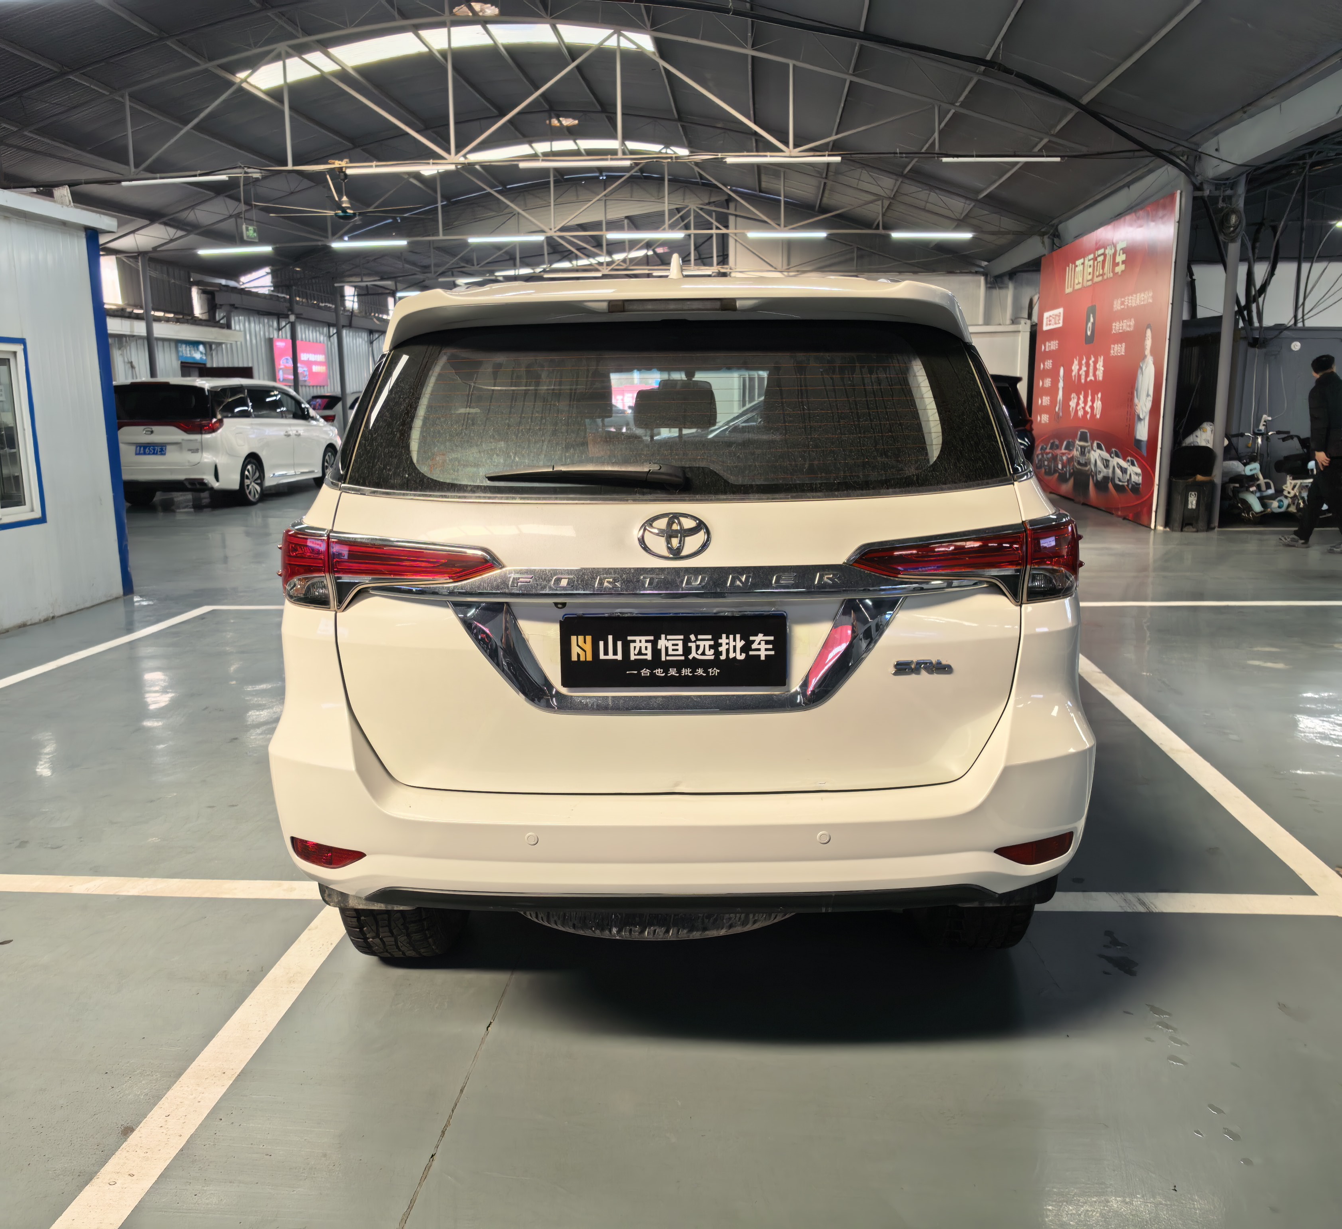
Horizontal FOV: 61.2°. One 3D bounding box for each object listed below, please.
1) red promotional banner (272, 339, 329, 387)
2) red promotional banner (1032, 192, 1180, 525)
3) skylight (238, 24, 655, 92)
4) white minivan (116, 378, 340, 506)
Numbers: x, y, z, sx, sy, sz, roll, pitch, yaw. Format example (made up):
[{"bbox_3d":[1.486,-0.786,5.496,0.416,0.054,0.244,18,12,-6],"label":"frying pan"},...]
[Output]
[{"bbox_3d":[-8.440,-5.757,26.118,0.060,1.000,2.950,0,11,5],"label":"red promotional banner"},{"bbox_3d":[5.541,-3.237,15.064,0.080,3.523,6.089,0,11,5],"label":"red promotional banner"},{"bbox_3d":[-2.806,-7.083,14.245,5.300,0.550,0.900,0,11,5],"label":"skylight"},{"bbox_3d":[-6.969,-2.818,18.314,1.880,1.820,5.100,0,11,6],"label":"white minivan"}]

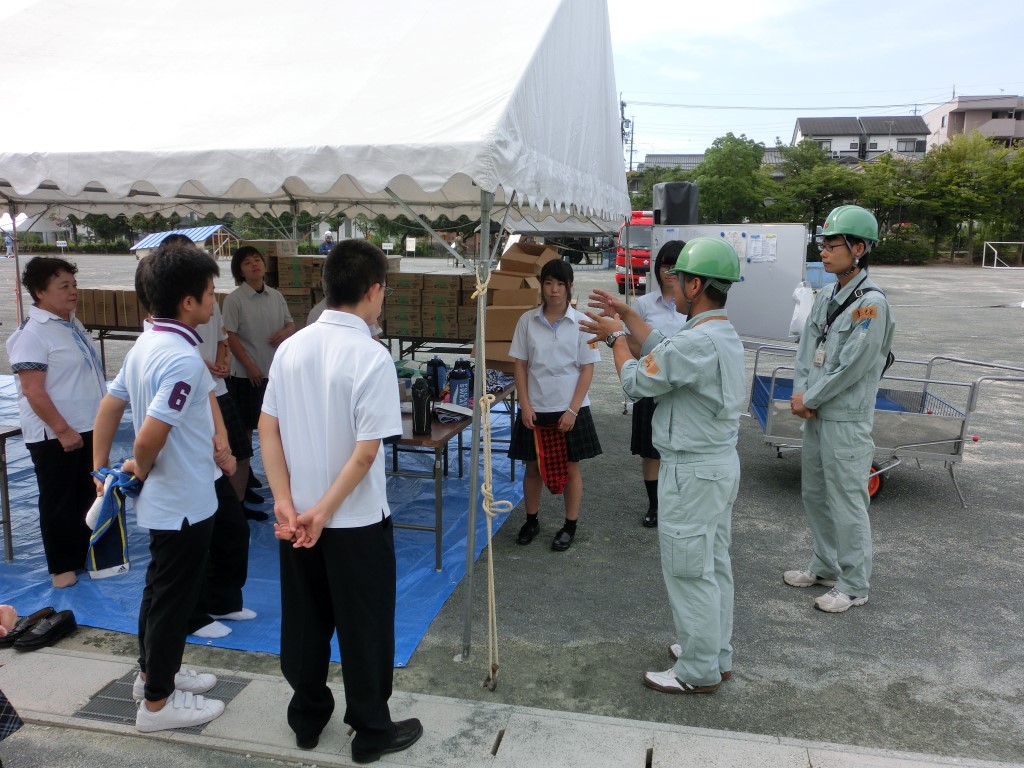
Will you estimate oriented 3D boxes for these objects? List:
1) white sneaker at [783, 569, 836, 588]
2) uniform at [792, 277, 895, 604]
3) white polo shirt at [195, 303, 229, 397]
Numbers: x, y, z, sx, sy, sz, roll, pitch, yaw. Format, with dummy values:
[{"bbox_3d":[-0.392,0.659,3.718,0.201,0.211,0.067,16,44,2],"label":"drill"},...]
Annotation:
[{"bbox_3d":[1.557,0.984,4.326,0.285,0.110,0.105,-1,10,-6],"label":"white sneaker"},{"bbox_3d":[1.541,0.243,3.897,0.320,1.510,0.480,-3,11,-16],"label":"uniform"},{"bbox_3d":[-1.864,-0.195,4.924,0.480,0.630,0.280,-5,12,-30],"label":"white polo shirt"}]

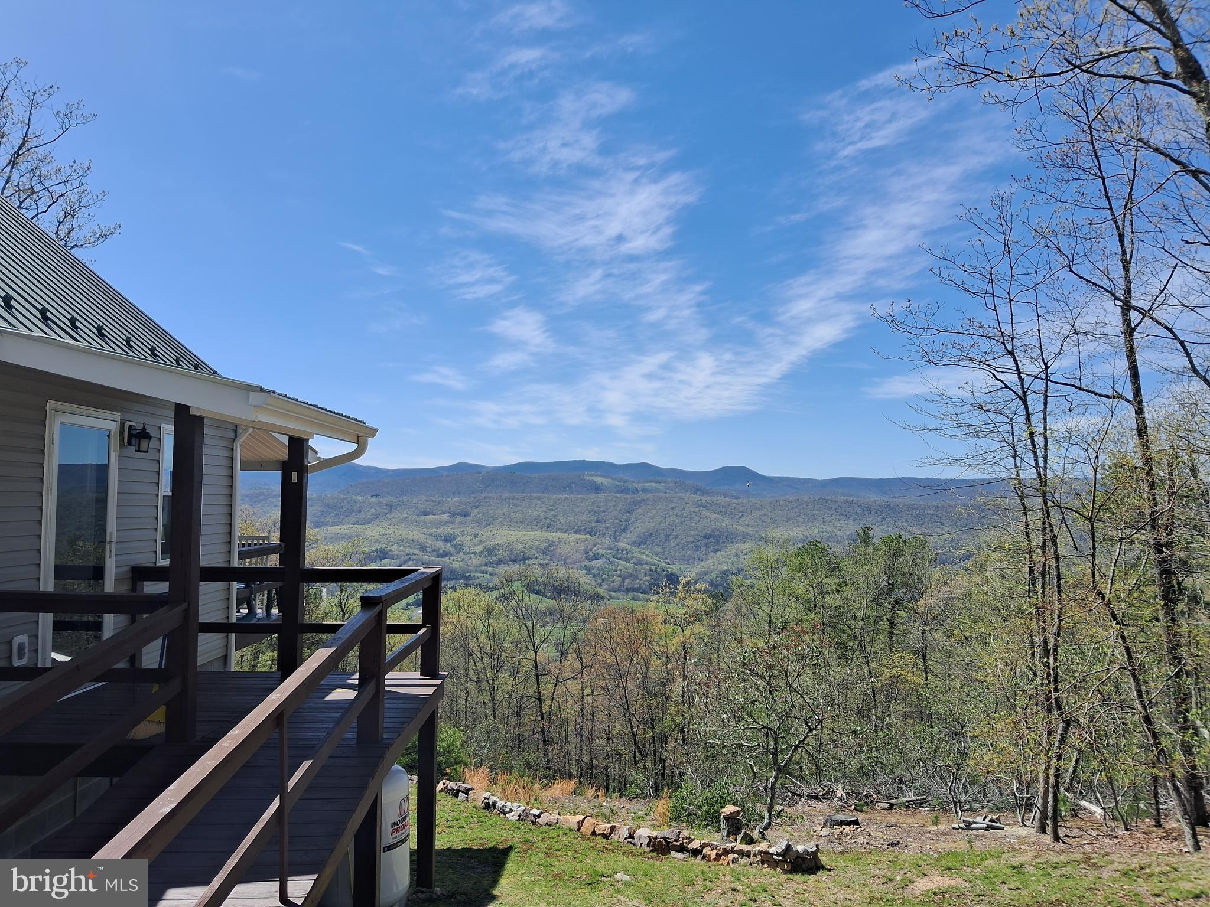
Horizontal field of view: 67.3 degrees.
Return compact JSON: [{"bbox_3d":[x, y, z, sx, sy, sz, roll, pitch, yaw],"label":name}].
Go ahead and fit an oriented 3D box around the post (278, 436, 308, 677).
[{"bbox_3d":[-2.773,0.928,8.146,0.145,2.125,0.145,1,-3,-1],"label":"post"}]

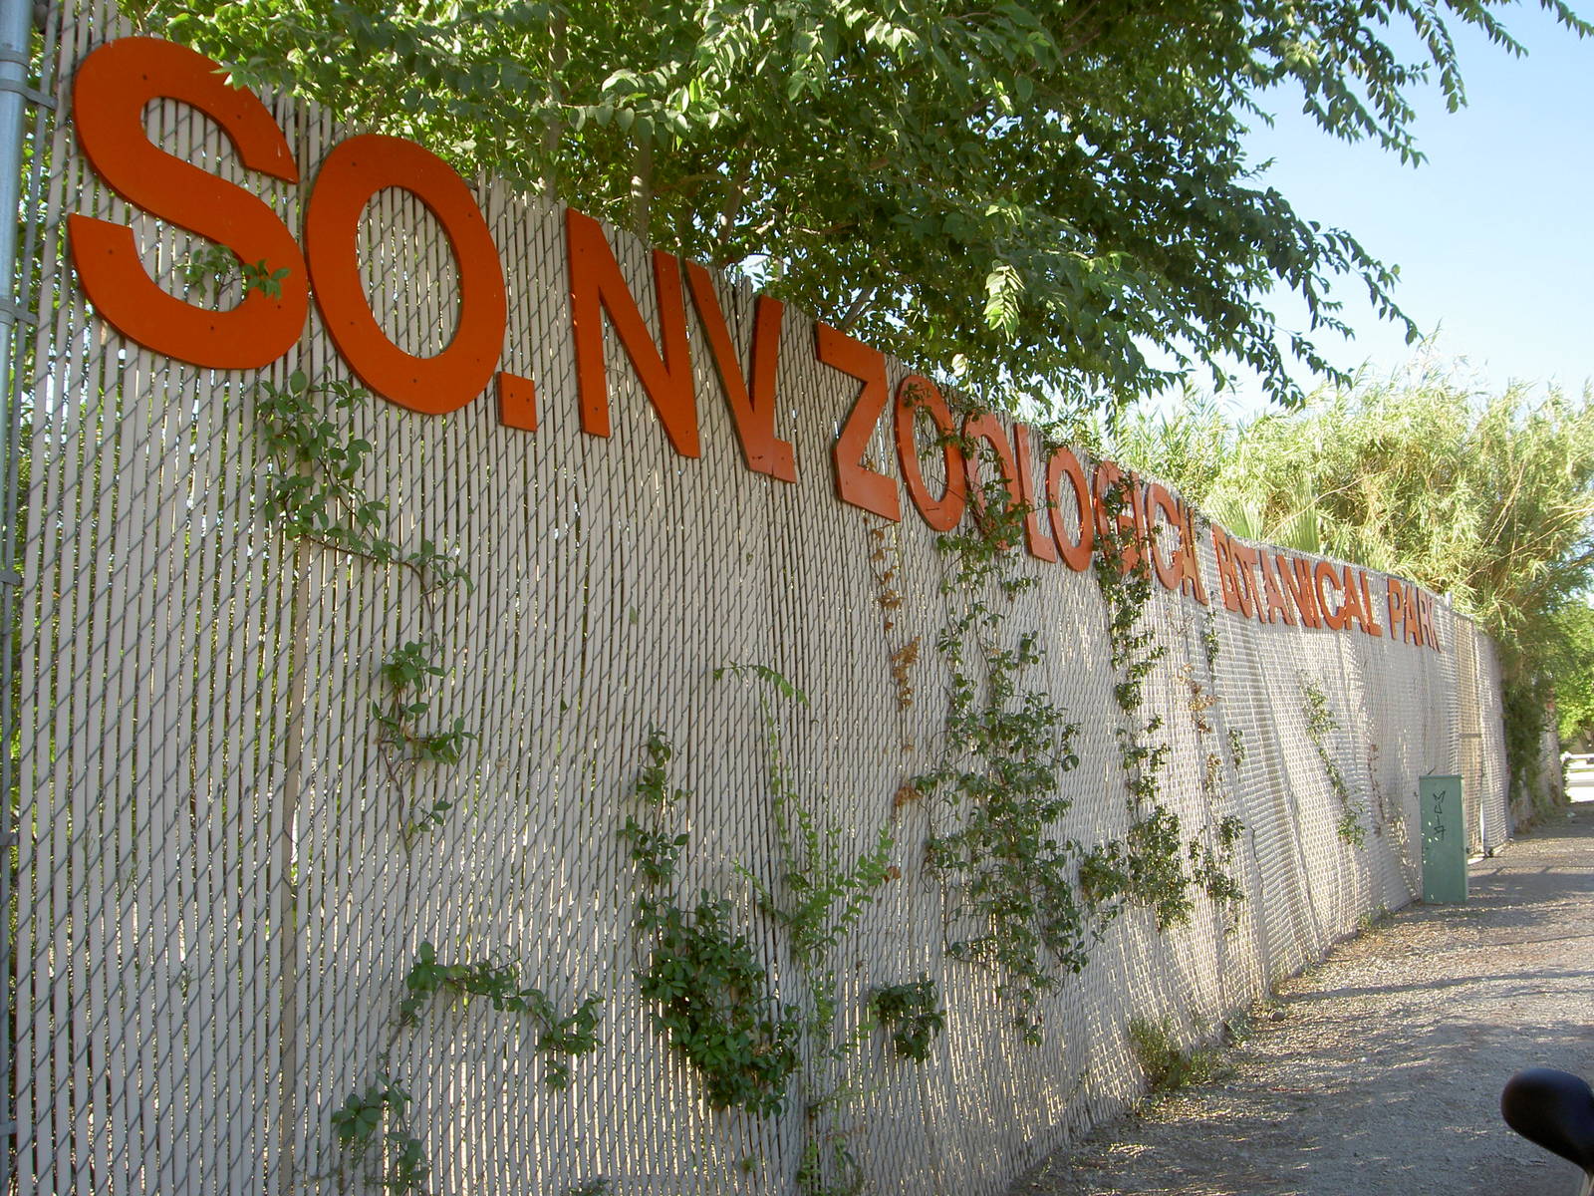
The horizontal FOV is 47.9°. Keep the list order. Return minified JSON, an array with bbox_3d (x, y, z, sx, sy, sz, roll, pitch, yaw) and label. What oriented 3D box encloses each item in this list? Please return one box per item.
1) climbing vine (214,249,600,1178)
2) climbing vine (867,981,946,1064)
[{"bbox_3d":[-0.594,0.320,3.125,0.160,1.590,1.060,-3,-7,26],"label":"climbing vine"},{"bbox_3d":[0.307,1.160,4.918,0.130,0.235,0.360,-3,-7,26],"label":"climbing vine"}]

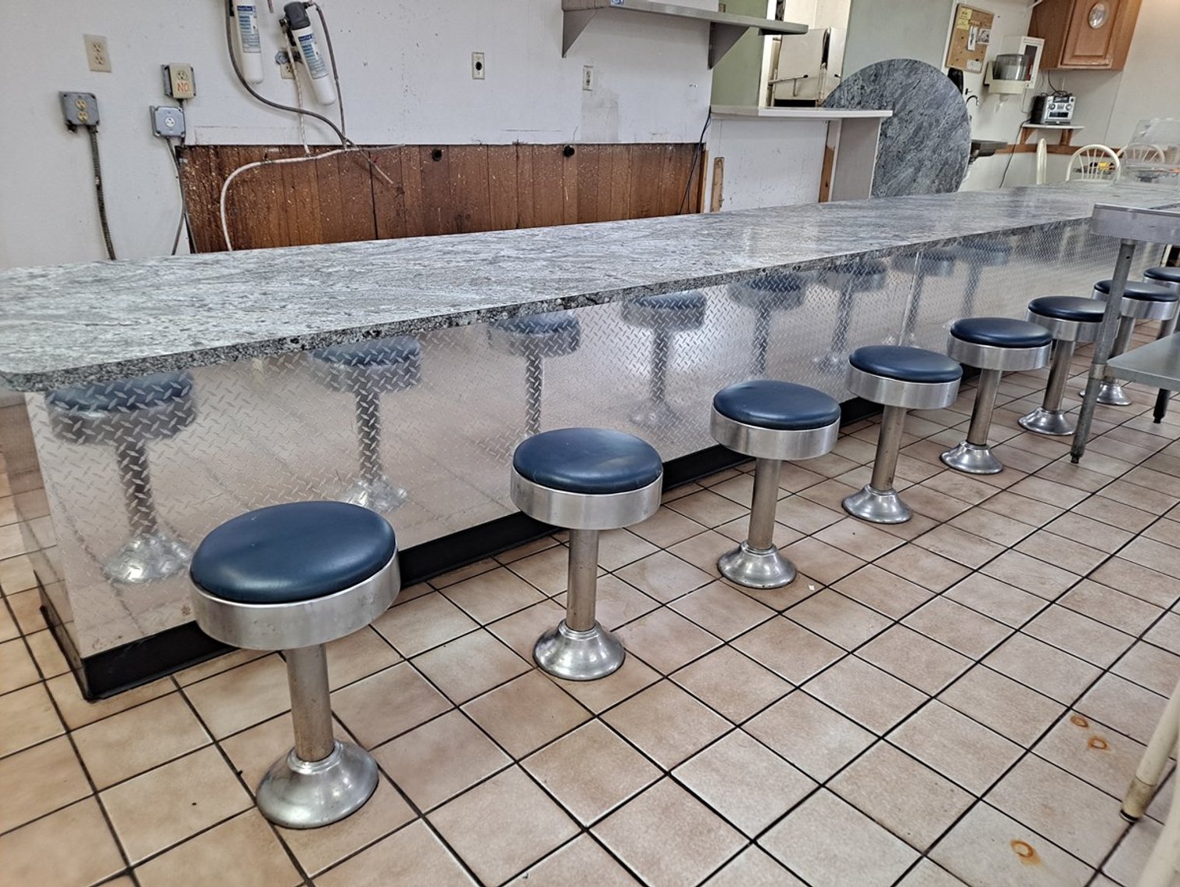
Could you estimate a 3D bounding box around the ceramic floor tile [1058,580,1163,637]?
[{"bbox_3d":[1.379,0.438,2.265,0.200,0.010,0.200,-16,29,-39],"label":"ceramic floor tile"}]

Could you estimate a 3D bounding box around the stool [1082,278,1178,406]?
[{"bbox_3d":[2.384,-0.452,3.830,0.319,0.512,0.319,-16,28,-38],"label":"stool"}]

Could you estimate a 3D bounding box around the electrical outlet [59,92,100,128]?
[{"bbox_3d":[-1.788,-1.173,2.995,0.102,0.102,0.050,-16,29,-38],"label":"electrical outlet"}]

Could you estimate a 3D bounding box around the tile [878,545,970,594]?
[{"bbox_3d":[0.957,0.359,2.449,0.201,0.010,0.201,-16,29,-38],"label":"tile"}]

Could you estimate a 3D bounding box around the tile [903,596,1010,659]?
[{"bbox_3d":[0.935,0.470,2.174,0.201,0.010,0.201,-16,29,-38],"label":"tile"}]

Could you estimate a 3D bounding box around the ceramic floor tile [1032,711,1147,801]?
[{"bbox_3d":[1.026,0.630,1.708,0.197,0.010,0.197,-16,28,-38],"label":"ceramic floor tile"}]

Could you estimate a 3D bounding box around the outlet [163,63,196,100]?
[{"bbox_3d":[-1.506,-1.328,3.135,0.102,0.114,0.060,-16,29,-39],"label":"outlet"}]

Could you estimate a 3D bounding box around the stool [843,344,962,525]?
[{"bbox_3d":[0.951,-0.026,2.694,0.326,0.524,0.326,-16,29,-38],"label":"stool"}]

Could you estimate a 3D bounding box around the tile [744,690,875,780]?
[{"bbox_3d":[0.447,0.595,1.741,0.197,0.010,0.197,-16,28,-38],"label":"tile"}]

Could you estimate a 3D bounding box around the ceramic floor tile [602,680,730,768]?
[{"bbox_3d":[0.162,0.593,1.800,0.201,0.010,0.201,-16,29,-38],"label":"ceramic floor tile"}]

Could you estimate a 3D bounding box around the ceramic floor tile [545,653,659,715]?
[{"bbox_3d":[0.024,0.512,1.895,0.199,0.009,0.199,-16,28,-38],"label":"ceramic floor tile"}]

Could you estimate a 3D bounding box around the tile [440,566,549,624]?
[{"bbox_3d":[-0.251,0.391,2.199,0.200,0.010,0.200,-16,29,-39],"label":"tile"}]

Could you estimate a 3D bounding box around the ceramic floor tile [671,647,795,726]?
[{"bbox_3d":[0.322,0.547,1.935,0.204,0.010,0.204,-16,29,-38],"label":"ceramic floor tile"}]

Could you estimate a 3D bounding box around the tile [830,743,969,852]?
[{"bbox_3d":[0.580,0.654,1.595,0.199,0.009,0.199,-16,28,-38],"label":"tile"}]

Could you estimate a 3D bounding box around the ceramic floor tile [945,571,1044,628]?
[{"bbox_3d":[1.080,0.419,2.278,0.200,0.010,0.200,-16,29,-39],"label":"ceramic floor tile"}]

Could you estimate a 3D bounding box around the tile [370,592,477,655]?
[{"bbox_3d":[-0.400,0.434,2.050,0.199,0.009,0.199,-16,28,-38],"label":"tile"}]

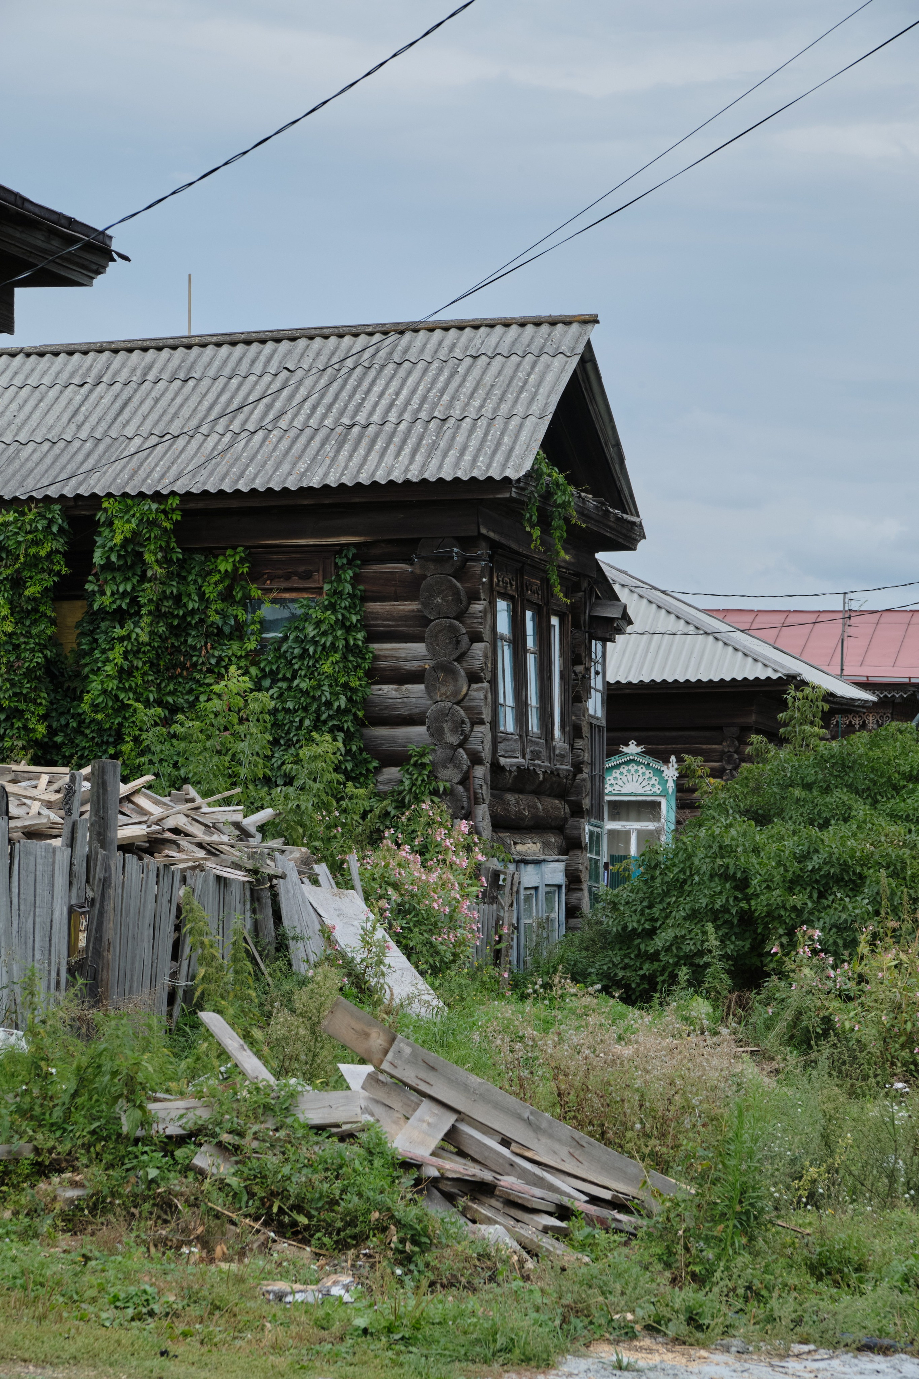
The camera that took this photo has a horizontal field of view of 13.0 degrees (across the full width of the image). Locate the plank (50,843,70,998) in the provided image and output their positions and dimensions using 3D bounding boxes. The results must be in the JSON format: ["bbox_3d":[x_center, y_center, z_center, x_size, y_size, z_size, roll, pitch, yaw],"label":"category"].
[{"bbox_3d":[-2.939,1.721,29.600,0.120,1.170,0.028,2,-2,13],"label":"plank"}]

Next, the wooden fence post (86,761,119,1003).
[{"bbox_3d":[-2.613,1.437,29.550,0.205,1.870,0.190,1,-2,13],"label":"wooden fence post"}]

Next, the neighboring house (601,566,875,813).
[{"bbox_3d":[1.268,0.852,54.962,8.000,5.340,8.000,-1,-2,13],"label":"neighboring house"}]

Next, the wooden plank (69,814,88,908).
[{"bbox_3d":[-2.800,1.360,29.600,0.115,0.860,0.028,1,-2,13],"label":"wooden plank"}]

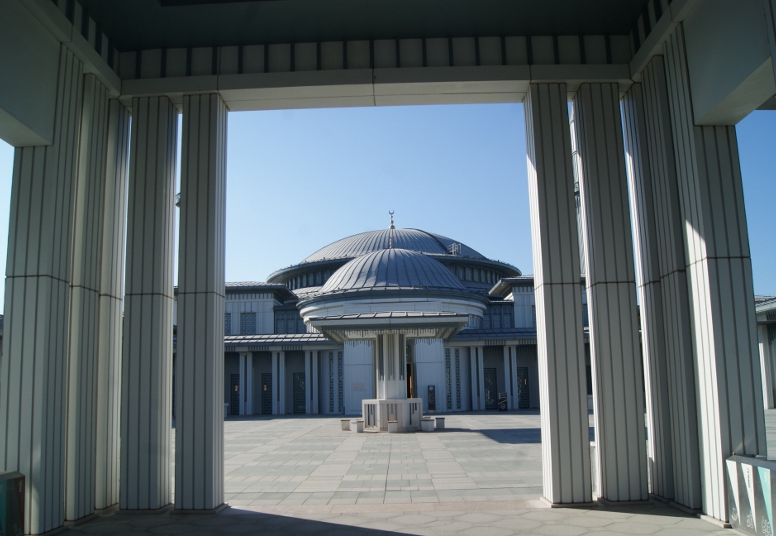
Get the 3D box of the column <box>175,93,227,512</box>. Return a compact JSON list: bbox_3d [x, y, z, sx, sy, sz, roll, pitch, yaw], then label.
[{"bbox_3d":[-2.614,0.384,8.507,0.550,5.750,0.550,-1,-10,1],"label":"column"}]

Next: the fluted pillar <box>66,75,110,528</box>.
[{"bbox_3d":[-4.143,0.282,7.918,0.550,5.750,0.550,-1,-10,1],"label":"fluted pillar"}]

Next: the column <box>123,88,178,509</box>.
[{"bbox_3d":[-3.367,0.403,8.569,0.550,5.750,0.550,-1,-10,1],"label":"column"}]

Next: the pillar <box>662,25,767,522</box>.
[{"bbox_3d":[3.858,-0.061,7.092,0.550,5.750,0.550,-1,-10,1],"label":"pillar"}]

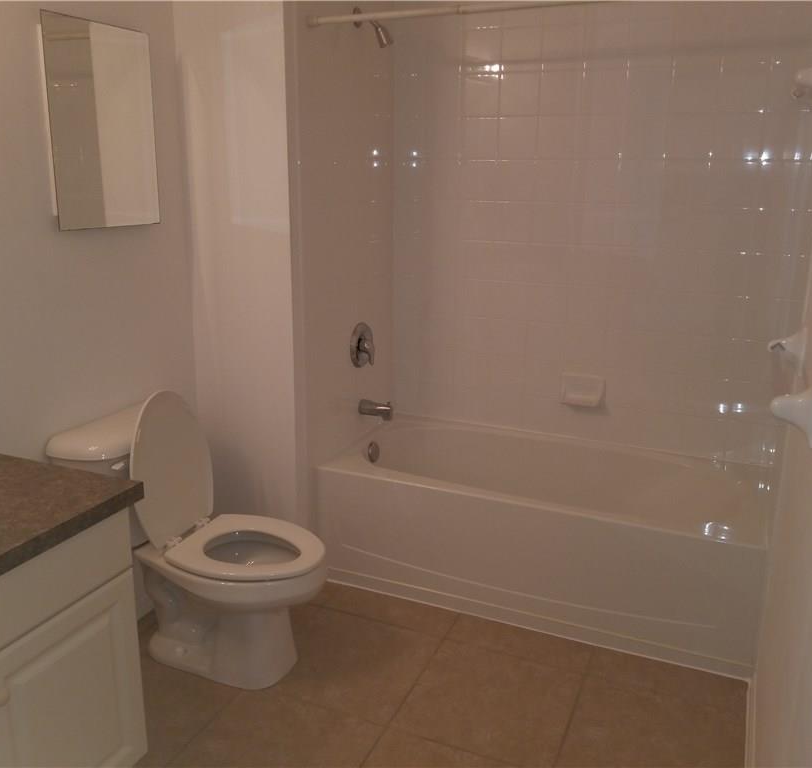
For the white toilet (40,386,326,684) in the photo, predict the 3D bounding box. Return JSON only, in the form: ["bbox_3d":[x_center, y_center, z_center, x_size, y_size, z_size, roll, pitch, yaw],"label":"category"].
[{"bbox_3d":[-0.599,0.446,2.364,0.755,0.840,0.470,7,16,22],"label":"white toilet"}]

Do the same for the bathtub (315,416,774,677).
[{"bbox_3d":[0.507,0.519,2.918,1.520,0.440,0.760,7,16,22],"label":"bathtub"}]

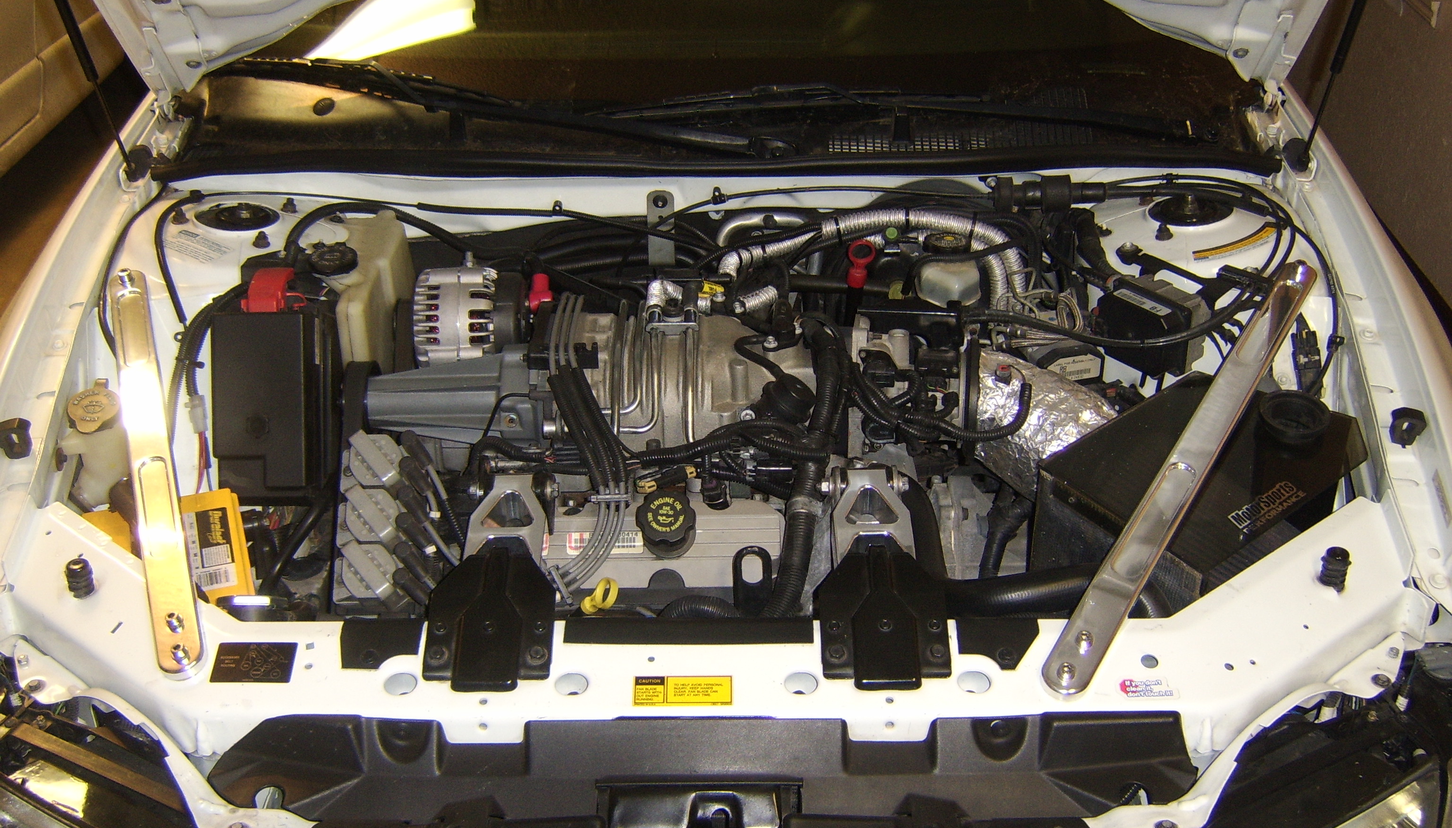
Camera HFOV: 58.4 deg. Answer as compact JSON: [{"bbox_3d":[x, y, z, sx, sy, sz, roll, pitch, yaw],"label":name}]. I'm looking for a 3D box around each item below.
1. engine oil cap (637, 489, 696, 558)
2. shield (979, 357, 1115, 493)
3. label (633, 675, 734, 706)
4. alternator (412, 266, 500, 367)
[{"bbox_3d":[-0.056,0.106,1.250,0.058,0.040,0.058,-3,55,3],"label":"engine oil cap"},{"bbox_3d":[0.342,0.009,1.370,0.160,0.125,0.140,0,36,1],"label":"shield"},{"bbox_3d":[-0.035,0.224,1.050,0.080,0.001,0.033,0,36,1],"label":"label"},{"bbox_3d":[-0.300,-0.103,1.480,0.130,0.140,0.140,0,36,1],"label":"alternator"}]

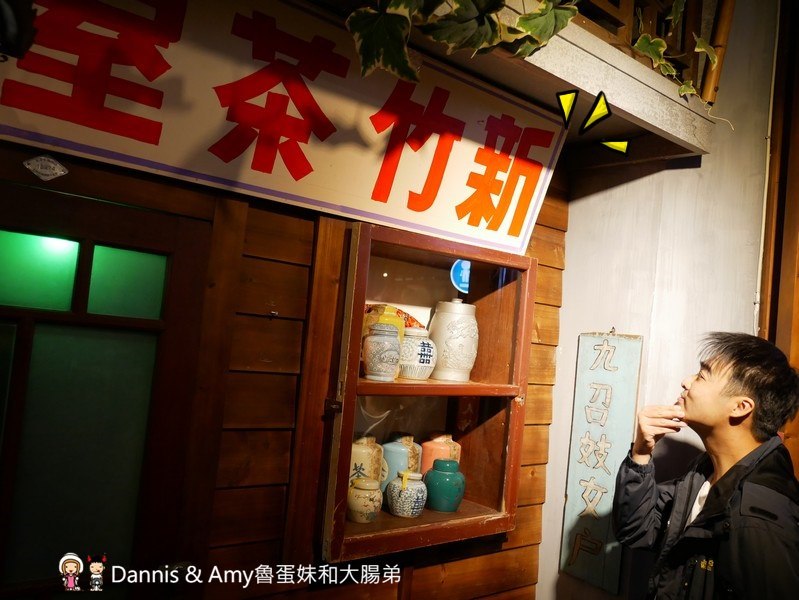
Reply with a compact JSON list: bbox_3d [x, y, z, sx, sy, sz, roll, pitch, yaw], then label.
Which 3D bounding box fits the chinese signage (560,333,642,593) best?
[{"bbox_3d":[0.598,0.475,2.057,0.023,0.729,0.207,8,-3,-41],"label":"chinese signage"}]

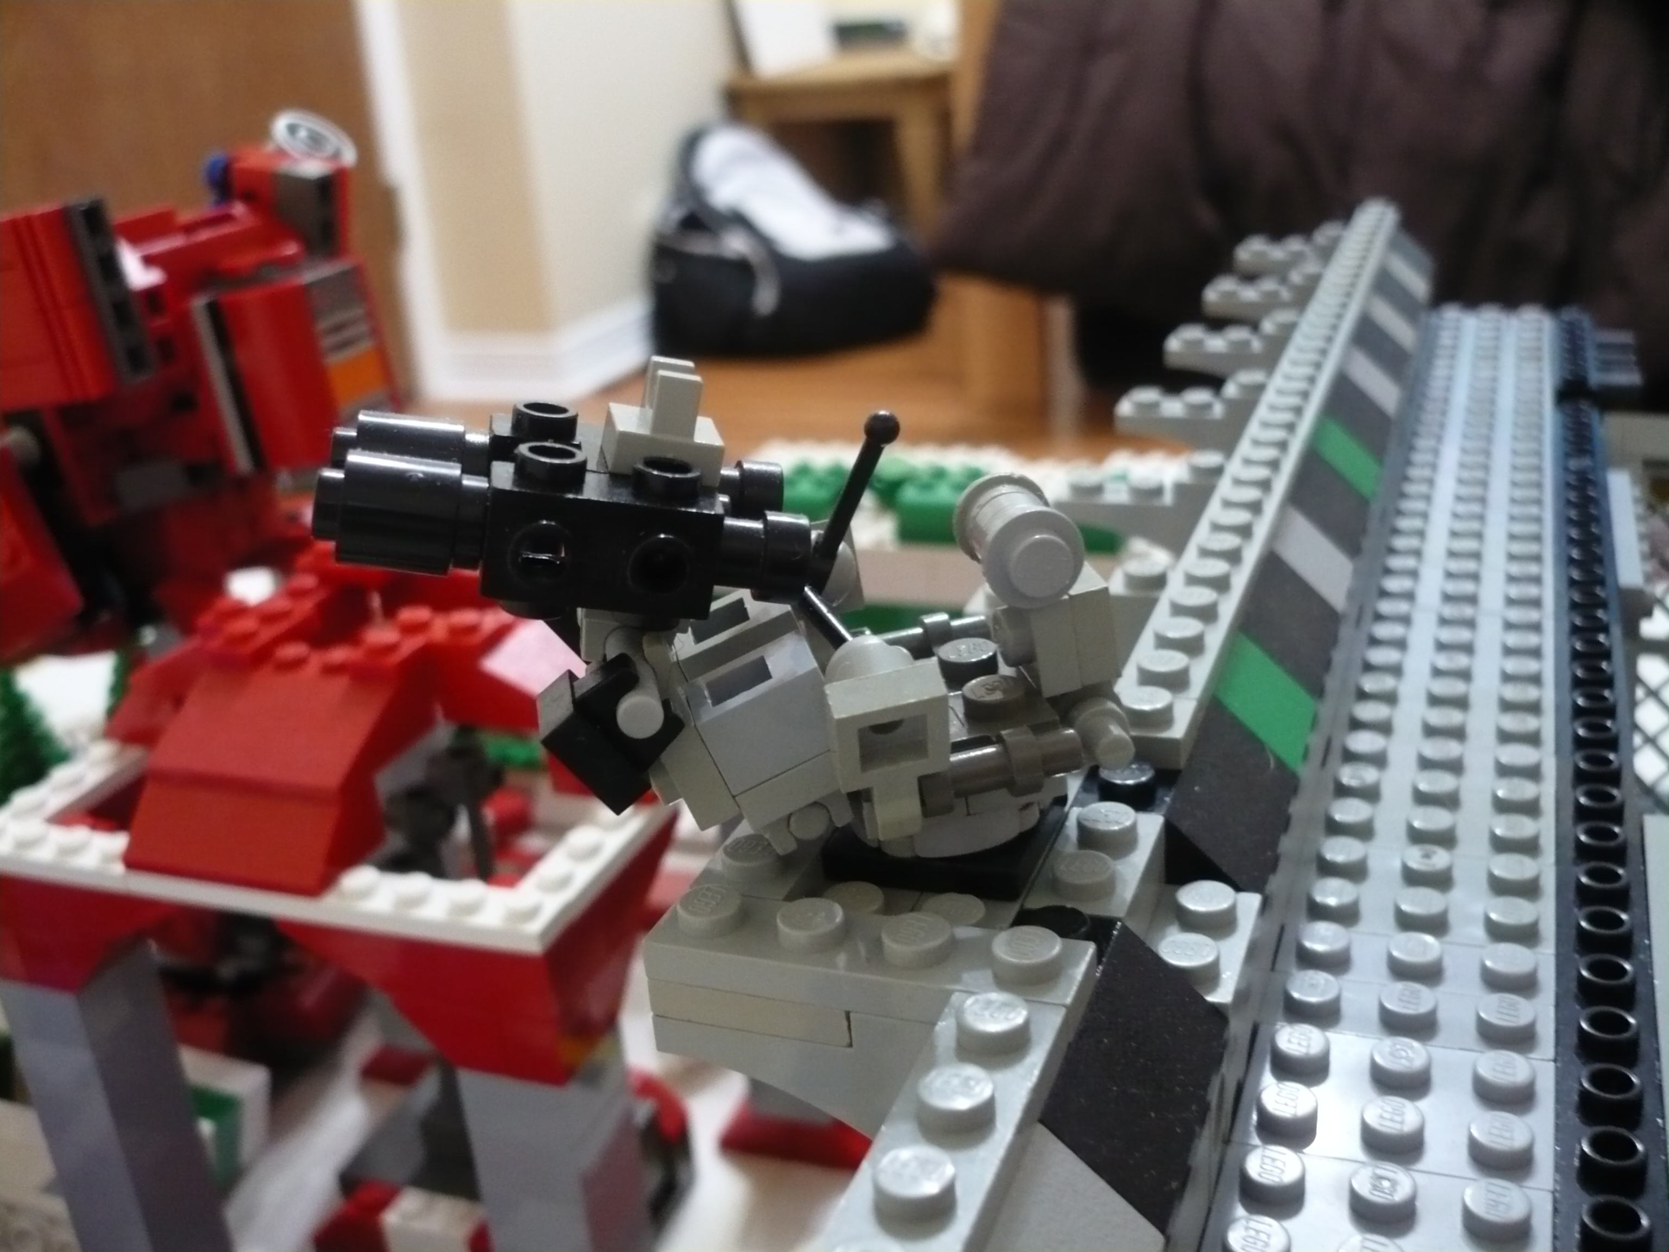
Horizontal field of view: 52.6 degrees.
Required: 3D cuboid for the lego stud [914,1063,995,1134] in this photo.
[{"bbox_3d":[0.008,0.030,0.106,0.005,0.002,0.005,-6,22,2],"label":"lego stud"}]

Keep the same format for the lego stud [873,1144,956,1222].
[{"bbox_3d":[0.005,0.033,0.099,0.005,0.002,0.005,-6,22,2],"label":"lego stud"}]

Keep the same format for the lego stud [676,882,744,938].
[{"bbox_3d":[-0.009,0.021,0.126,0.005,0.002,0.005,-6,22,2],"label":"lego stud"}]

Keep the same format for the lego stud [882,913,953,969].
[{"bbox_3d":[0.006,0.022,0.119,0.005,0.002,0.005,-5,22,2],"label":"lego stud"}]

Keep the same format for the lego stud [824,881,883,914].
[{"bbox_3d":[0.002,0.022,0.130,0.005,0.002,0.005,-5,22,2],"label":"lego stud"}]

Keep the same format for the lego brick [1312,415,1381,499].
[{"bbox_3d":[0.069,-0.023,0.238,0.016,0.010,0.016,3,24,22],"label":"lego brick"}]

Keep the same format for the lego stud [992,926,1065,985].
[{"bbox_3d":[0.014,0.023,0.119,0.005,0.002,0.005,-6,22,2],"label":"lego stud"}]

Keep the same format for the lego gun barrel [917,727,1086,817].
[{"bbox_3d":[0.013,0.011,0.130,0.014,0.006,0.005,-11,23,-10],"label":"lego gun barrel"}]

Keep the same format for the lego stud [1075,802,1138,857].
[{"bbox_3d":[0.022,0.016,0.138,0.005,0.002,0.005,3,24,22],"label":"lego stud"}]

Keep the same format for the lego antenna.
[{"bbox_3d":[0.001,-0.010,0.137,0.003,0.015,0.003,23,12,0],"label":"lego antenna"}]

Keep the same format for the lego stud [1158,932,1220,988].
[{"bbox_3d":[0.028,0.026,0.134,0.005,0.002,0.005,3,24,22],"label":"lego stud"}]

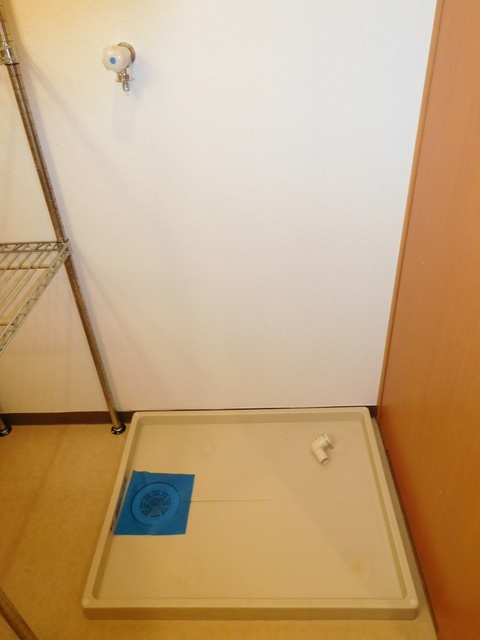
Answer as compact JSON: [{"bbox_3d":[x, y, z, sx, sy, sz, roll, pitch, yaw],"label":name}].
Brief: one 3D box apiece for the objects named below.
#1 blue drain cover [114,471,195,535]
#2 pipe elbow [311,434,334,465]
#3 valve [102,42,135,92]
[{"bbox_3d":[-0.246,0.538,1.375,0.203,0.010,0.207,-2,34,3],"label":"blue drain cover"},{"bbox_3d":[0.268,0.411,1.477,0.068,0.043,0.082,-16,36,-17],"label":"pipe elbow"},{"bbox_3d":[-0.251,-0.539,0.983,0.050,0.091,0.102,-2,34,3],"label":"valve"}]

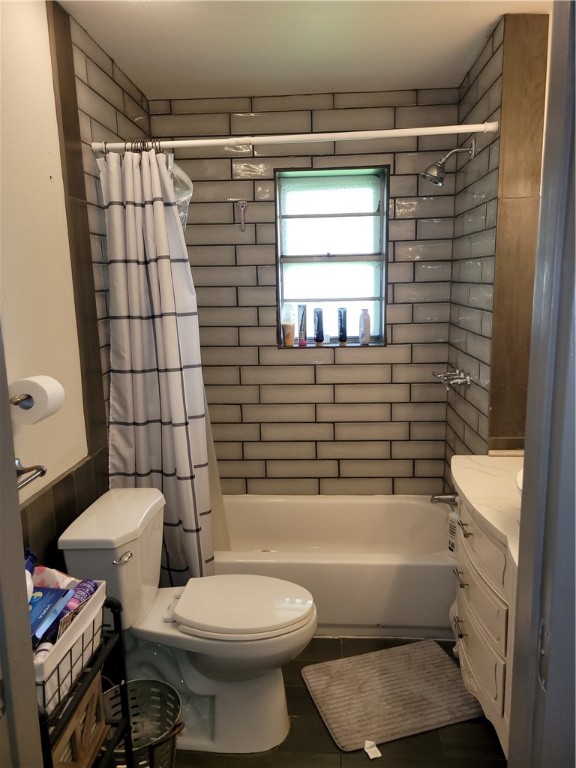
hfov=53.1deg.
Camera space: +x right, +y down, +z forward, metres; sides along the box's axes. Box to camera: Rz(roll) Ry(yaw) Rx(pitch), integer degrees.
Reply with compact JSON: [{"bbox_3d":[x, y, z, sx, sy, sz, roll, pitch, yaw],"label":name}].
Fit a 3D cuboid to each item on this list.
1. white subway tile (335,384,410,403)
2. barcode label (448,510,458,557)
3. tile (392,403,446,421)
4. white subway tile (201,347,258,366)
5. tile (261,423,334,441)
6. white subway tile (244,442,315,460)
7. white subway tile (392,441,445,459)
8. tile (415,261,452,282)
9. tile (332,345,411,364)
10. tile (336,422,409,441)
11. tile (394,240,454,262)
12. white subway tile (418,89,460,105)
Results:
[{"bbox_3d":[0.461,0.053,3.140,0.406,0.102,0.012,0,11,3],"label":"white subway tile"},{"bbox_3d":[0.713,0.651,2.486,0.005,0.170,0.055,-9,14,-35],"label":"barcode label"},{"bbox_3d":[0.715,0.156,3.147,0.293,0.102,0.012,0,11,3],"label":"tile"},{"bbox_3d":[-0.359,-0.148,3.126,0.405,0.100,0.010,-1,12,3],"label":"white subway tile"},{"bbox_3d":[0.054,0.267,3.205,0.406,0.102,0.012,0,11,3],"label":"tile"},{"bbox_3d":[-0.044,0.373,3.232,0.406,0.102,0.012,0,11,3],"label":"white subway tile"},{"bbox_3d":[0.704,0.355,3.123,0.291,0.102,0.012,-1,11,3],"label":"white subway tile"},{"bbox_3d":[0.743,-0.574,2.953,0.182,0.101,0.012,0,10,3],"label":"tile"},{"bbox_3d":[0.447,-0.157,3.034,0.401,0.102,0.012,-1,11,3],"label":"tile"},{"bbox_3d":[0.457,0.260,3.125,0.400,0.100,0.012,0,10,3],"label":"tile"},{"bbox_3d":[0.684,-0.675,2.918,0.287,0.102,0.012,-1,11,3],"label":"tile"},{"bbox_3d":[0.730,-1.390,2.802,0.194,0.066,0.012,0,10,3],"label":"white subway tile"}]

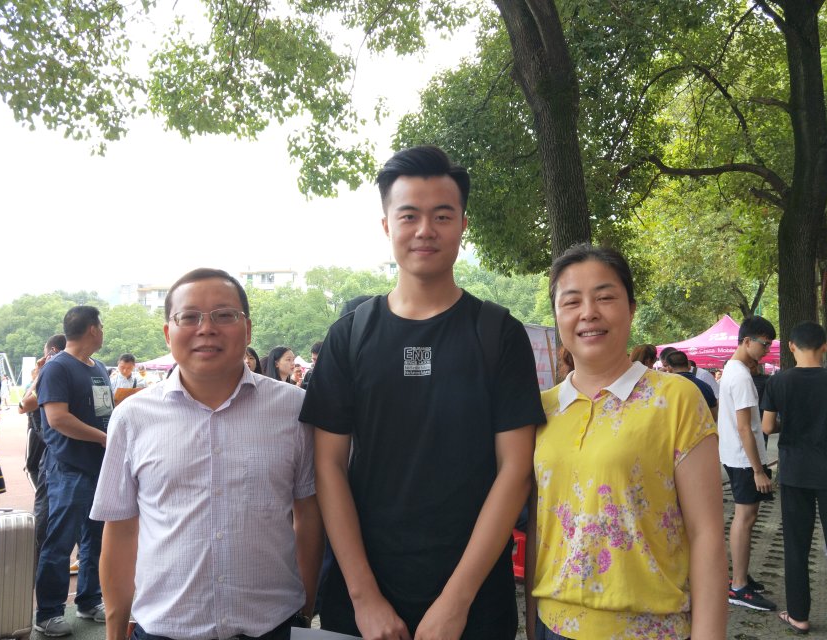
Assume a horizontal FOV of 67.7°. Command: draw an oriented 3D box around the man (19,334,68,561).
[{"bbox_3d":[-2.696,0.955,4.521,0.420,1.700,0.520,-2,-6,15],"label":"man"}]

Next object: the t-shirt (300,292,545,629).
[{"bbox_3d":[0.019,0.277,1.270,0.510,0.670,0.280,-1,-5,2],"label":"t-shirt"}]

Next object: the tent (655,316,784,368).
[{"bbox_3d":[7.225,1.249,14.073,3.100,2.750,3.100,-2,-6,21],"label":"tent"}]

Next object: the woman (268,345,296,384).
[{"bbox_3d":[-1.019,1.002,4.675,0.320,1.610,0.460,-3,-6,27],"label":"woman"}]

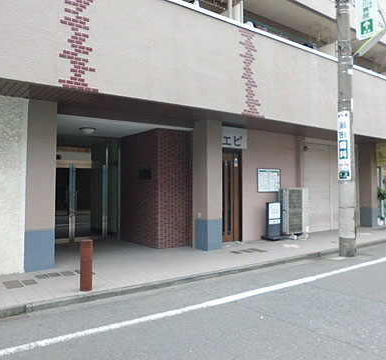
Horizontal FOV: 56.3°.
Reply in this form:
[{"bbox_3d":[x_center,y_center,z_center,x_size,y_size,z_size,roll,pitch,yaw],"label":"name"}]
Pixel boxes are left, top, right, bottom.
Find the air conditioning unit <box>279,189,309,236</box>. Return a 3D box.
[{"bbox_3d":[2.908,0.890,10.354,0.910,1.290,0.345,1,-1,-36],"label":"air conditioning unit"}]

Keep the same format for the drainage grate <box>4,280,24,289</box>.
[{"bbox_3d":[-2.630,1.538,5.270,0.210,0.020,0.450,1,-2,-36],"label":"drainage grate"}]

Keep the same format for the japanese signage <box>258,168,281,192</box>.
[{"bbox_3d":[2.154,0.032,10.173,0.940,0.640,0.030,1,-1,-36],"label":"japanese signage"}]

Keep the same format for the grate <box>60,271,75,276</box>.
[{"bbox_3d":[-2.050,1.550,5.930,0.170,0.020,0.310,1,-2,-36],"label":"grate"}]

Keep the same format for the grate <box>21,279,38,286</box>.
[{"bbox_3d":[-2.435,1.540,5.380,0.165,0.020,0.290,1,-2,-36],"label":"grate"}]

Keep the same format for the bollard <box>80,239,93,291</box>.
[{"bbox_3d":[-1.475,1.185,5.000,0.170,0.690,0.170,1,-2,-36],"label":"bollard"}]

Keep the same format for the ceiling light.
[{"bbox_3d":[-2.445,-1.123,8.380,0.370,0.170,0.370,1,-1,-36],"label":"ceiling light"}]

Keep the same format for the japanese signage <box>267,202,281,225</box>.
[{"bbox_3d":[2.330,0.960,10.250,0.530,0.630,0.100,1,-2,-36],"label":"japanese signage"}]

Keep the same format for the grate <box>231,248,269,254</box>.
[{"bbox_3d":[1.267,1.633,8.140,0.760,0.030,0.460,1,-1,-36],"label":"grate"}]

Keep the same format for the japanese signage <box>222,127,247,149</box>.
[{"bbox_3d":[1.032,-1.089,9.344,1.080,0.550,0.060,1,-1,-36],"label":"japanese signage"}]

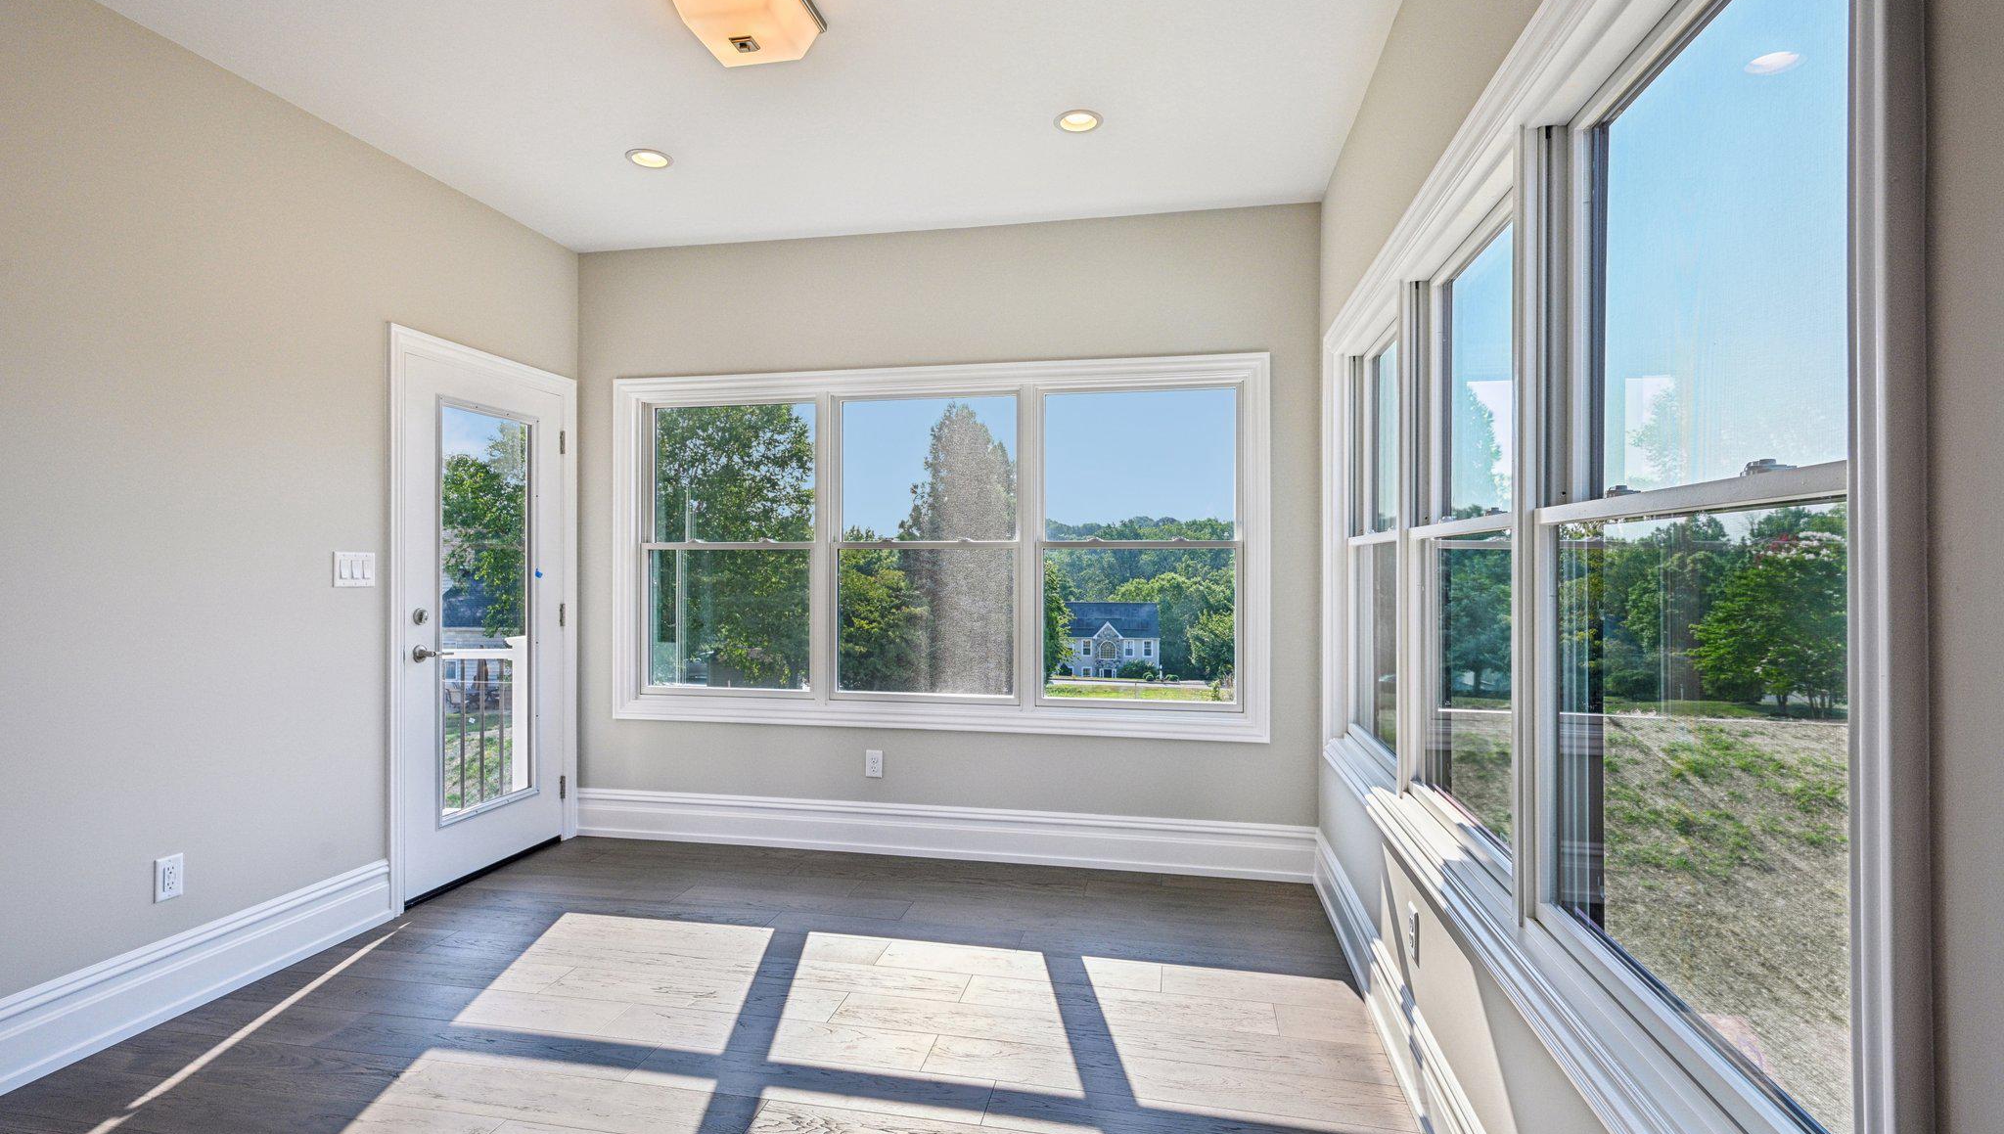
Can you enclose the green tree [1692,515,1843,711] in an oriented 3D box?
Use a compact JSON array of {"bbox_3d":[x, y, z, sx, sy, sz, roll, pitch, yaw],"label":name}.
[{"bbox_3d":[15.839,0.950,18.000,3.800,4.200,3.800,0,0,11],"label":"green tree"}]

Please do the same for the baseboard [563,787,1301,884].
[{"bbox_3d":[-0.363,1.158,3.891,3.330,0.225,0.022,0,0,11],"label":"baseboard"}]

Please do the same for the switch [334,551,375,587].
[{"bbox_3d":[-2.224,0.010,3.061,0.010,0.117,0.158,0,0,11],"label":"switch"}]

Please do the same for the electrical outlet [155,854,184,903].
[{"bbox_3d":[-2.333,0.873,2.498,0.010,0.116,0.071,0,0,11],"label":"electrical outlet"}]

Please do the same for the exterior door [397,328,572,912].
[{"bbox_3d":[-2.113,0.185,3.688,0.060,2.085,0.935,0,0,11],"label":"exterior door"}]

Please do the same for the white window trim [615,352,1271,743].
[{"bbox_3d":[-0.358,-0.080,3.923,2.950,1.590,0.110,0,0,11],"label":"white window trim"}]

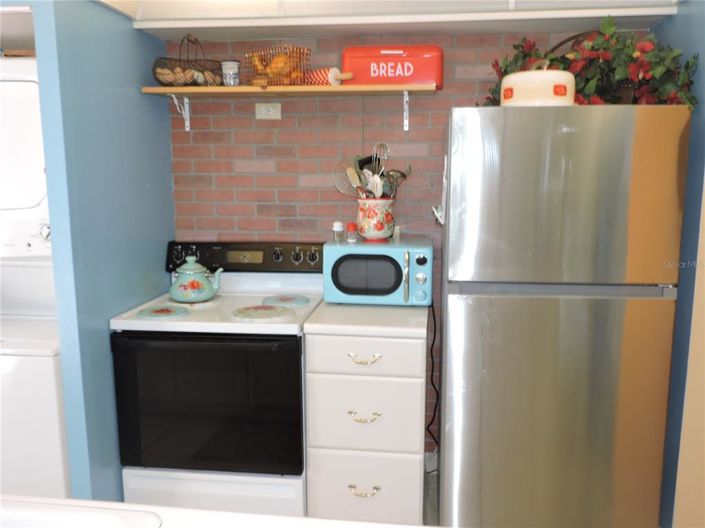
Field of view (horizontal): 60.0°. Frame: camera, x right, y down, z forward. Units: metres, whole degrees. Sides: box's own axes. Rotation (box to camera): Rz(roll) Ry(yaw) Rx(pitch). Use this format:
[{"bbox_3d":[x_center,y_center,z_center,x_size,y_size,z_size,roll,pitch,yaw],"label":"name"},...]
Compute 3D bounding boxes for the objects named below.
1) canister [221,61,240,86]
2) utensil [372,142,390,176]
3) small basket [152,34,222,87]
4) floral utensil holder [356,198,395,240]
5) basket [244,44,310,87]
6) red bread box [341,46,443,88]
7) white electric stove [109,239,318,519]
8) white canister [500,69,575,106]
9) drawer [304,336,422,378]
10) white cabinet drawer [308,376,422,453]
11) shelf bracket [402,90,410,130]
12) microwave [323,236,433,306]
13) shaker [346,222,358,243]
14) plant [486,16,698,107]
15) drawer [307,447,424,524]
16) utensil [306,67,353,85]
[{"bbox_3d":[-0.524,-0.813,2.640,0.084,0.111,0.084,1,9,7],"label":"canister"},{"bbox_3d":[0.108,-0.394,2.705,0.075,0.280,0.075,10,8,5],"label":"utensil"},{"bbox_3d":[-0.729,-0.878,2.695,0.302,0.222,0.210,1,9,7],"label":"small basket"},{"bbox_3d":[0.102,-0.181,2.581,0.166,0.187,0.166,1,9,7],"label":"floral utensil holder"},{"bbox_3d":[-0.331,-0.864,2.725,0.275,0.160,0.150,3,8,24],"label":"basket"},{"bbox_3d":[0.179,-0.861,2.682,0.430,0.172,0.190,1,8,6],"label":"red bread box"},{"bbox_3d":[-0.540,0.501,2.699,0.757,1.140,0.640,1,8,6],"label":"white electric stove"},{"bbox_3d":[0.675,-0.625,2.224,0.270,0.152,0.270,1,9,7],"label":"white canister"},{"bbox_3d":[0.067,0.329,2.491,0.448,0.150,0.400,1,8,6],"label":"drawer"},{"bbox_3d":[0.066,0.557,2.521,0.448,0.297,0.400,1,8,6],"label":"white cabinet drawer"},{"bbox_3d":[0.237,-0.678,2.700,0.023,0.162,0.200,1,8,6],"label":"shelf bracket"},{"bbox_3d":[0.118,0.028,2.671,0.452,0.258,0.345,1,9,7],"label":"microwave"},{"bbox_3d":[-0.004,-0.134,2.591,0.046,0.087,0.046,1,9,7],"label":"shaker"},{"bbox_3d":[0.884,-0.728,2.275,0.720,0.360,0.380,1,8,6],"label":"plant"},{"bbox_3d":[0.075,0.829,2.598,0.443,0.300,0.515,1,9,7],"label":"drawer"},{"bbox_3d":[-0.138,-0.793,2.612,0.078,0.078,0.430,-7,12,-38],"label":"utensil"}]

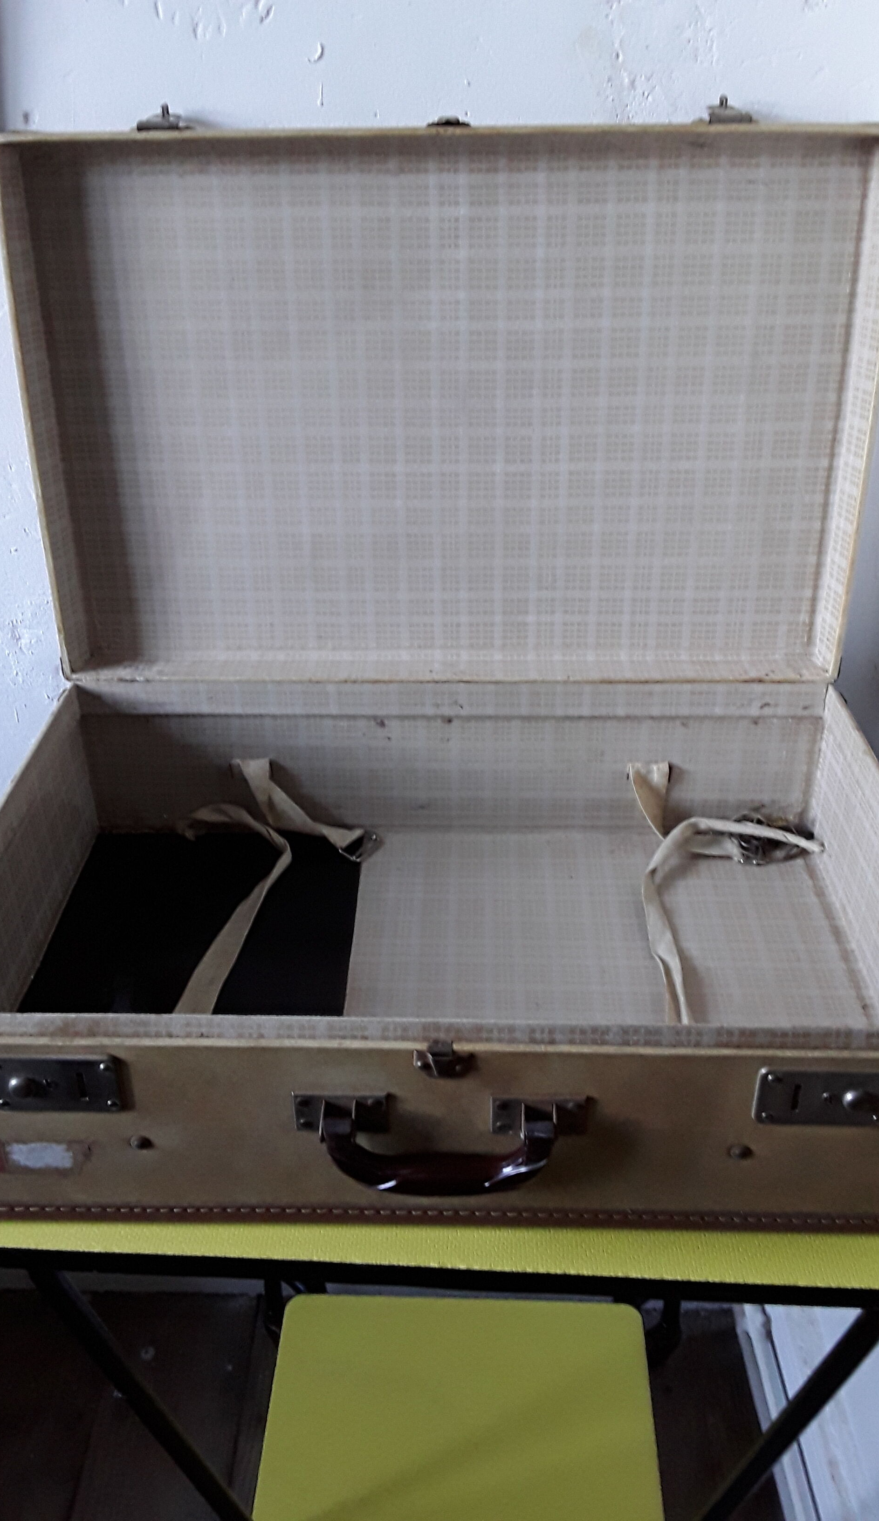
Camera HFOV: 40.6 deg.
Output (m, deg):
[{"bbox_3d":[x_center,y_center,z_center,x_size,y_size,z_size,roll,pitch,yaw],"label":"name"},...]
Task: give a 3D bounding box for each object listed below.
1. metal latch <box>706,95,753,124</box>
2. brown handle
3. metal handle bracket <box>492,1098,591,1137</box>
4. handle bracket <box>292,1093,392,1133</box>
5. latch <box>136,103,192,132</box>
[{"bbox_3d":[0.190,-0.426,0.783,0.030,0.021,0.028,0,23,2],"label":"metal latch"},{"bbox_3d":[0.000,0.210,0.631,0.122,0.048,0.021,0,33,2],"label":"brown handle"},{"bbox_3d":[0.052,0.194,0.628,0.050,0.028,0.014,0,33,2],"label":"metal handle bracket"},{"bbox_3d":[-0.053,0.193,0.632,0.050,0.028,0.014,0,33,2],"label":"handle bracket"},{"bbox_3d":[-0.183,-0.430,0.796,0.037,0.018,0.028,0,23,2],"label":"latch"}]

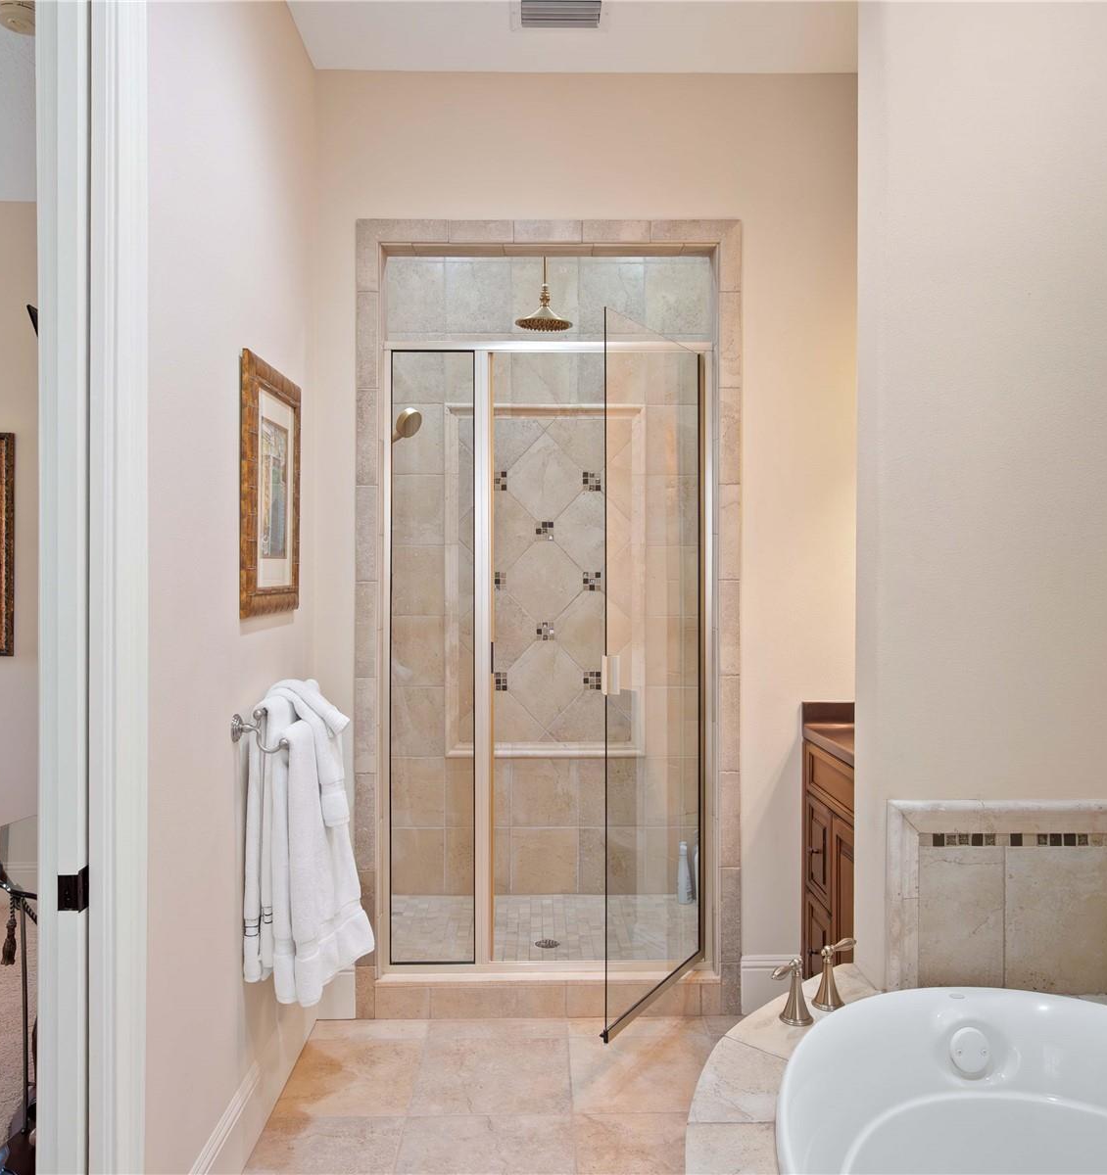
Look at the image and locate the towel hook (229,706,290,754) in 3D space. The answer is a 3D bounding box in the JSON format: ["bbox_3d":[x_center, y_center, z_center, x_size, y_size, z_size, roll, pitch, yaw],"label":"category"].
[{"bbox_3d":[-0.690,0.338,2.140,0.125,0.105,0.067,0,1,-1],"label":"towel hook"}]

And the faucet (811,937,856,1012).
[{"bbox_3d":[0.583,0.790,1.863,0.120,0.122,0.067,0,1,-37],"label":"faucet"}]

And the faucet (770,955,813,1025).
[{"bbox_3d":[0.461,0.792,1.769,0.120,0.122,0.067,0,1,-42],"label":"faucet"}]

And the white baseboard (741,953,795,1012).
[{"bbox_3d":[0.716,1.304,2.981,0.195,0.200,0.018,0,1,-1],"label":"white baseboard"}]

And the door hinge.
[{"bbox_3d":[-0.752,0.472,1.415,0.033,0.065,0.033,0,1,-1],"label":"door hinge"}]

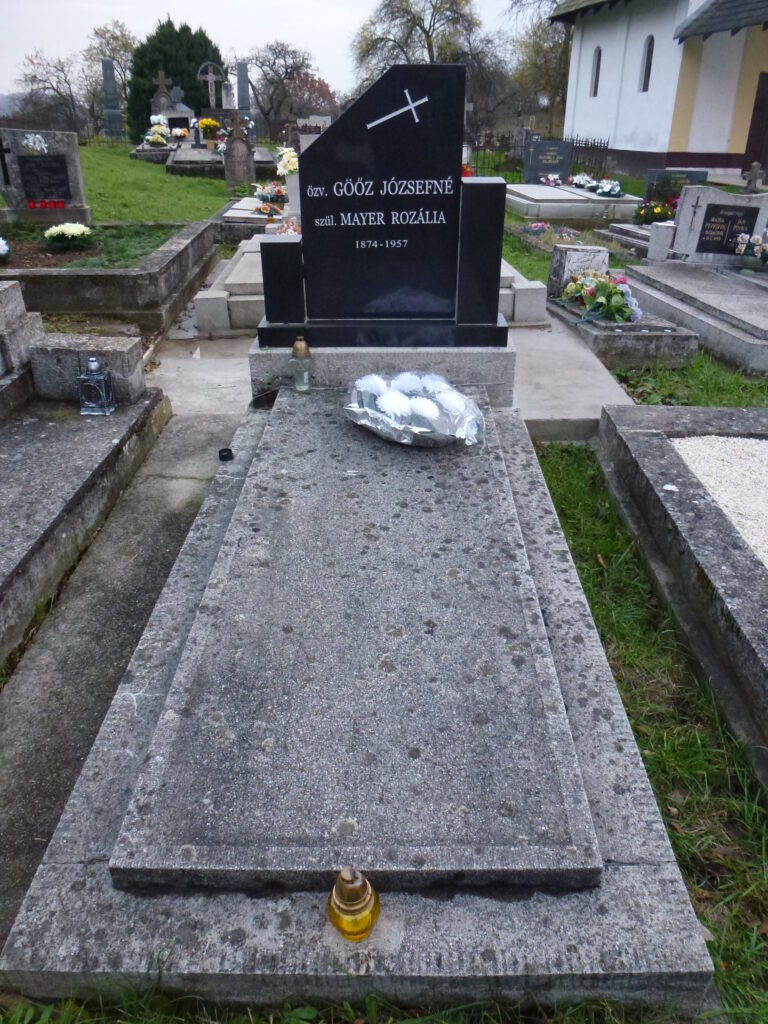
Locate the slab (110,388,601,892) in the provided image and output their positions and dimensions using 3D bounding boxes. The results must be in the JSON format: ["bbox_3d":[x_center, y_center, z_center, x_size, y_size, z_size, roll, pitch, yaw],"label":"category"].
[{"bbox_3d":[-0.025,0.069,1.906,0.740,0.057,1.841,1,32,1],"label":"slab"}]

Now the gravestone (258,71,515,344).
[{"bbox_3d":[-0.005,-1.112,2.753,0.965,0.944,0.230,0,28,1],"label":"gravestone"}]

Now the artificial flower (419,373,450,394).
[{"bbox_3d":[0.173,-0.448,2.586,0.112,0.058,0.112,5,31,-1],"label":"artificial flower"}]

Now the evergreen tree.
[{"bbox_3d":[-5.564,-11.557,19.925,2.694,2.914,2.560,0,27,0],"label":"evergreen tree"}]

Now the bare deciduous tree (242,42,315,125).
[{"bbox_3d":[-5.264,-20.567,36.769,4.100,4.700,4.000,0,28,1],"label":"bare deciduous tree"}]

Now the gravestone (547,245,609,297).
[{"bbox_3d":[1.111,-1.369,4.218,0.255,0.275,0.260,-2,27,-4],"label":"gravestone"}]

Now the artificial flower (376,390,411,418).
[{"bbox_3d":[0.030,-0.357,2.456,0.112,0.058,0.112,-6,47,4],"label":"artificial flower"}]

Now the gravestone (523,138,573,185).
[{"bbox_3d":[2.529,-5.430,11.494,0.709,0.645,0.130,0,28,1],"label":"gravestone"}]

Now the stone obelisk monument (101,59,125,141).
[{"bbox_3d":[-7.686,-11.703,20.973,0.530,1.982,0.500,0,27,0],"label":"stone obelisk monument"}]

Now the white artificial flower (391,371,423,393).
[{"bbox_3d":[0.074,-0.428,2.425,0.100,0.055,0.100,0,27,0],"label":"white artificial flower"}]

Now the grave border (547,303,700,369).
[{"bbox_3d":[1.226,-0.966,3.934,0.480,0.170,0.900,-2,27,-4],"label":"grave border"}]

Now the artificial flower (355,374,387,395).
[{"bbox_3d":[-0.047,-0.445,2.592,0.112,0.058,0.112,-10,30,6],"label":"artificial flower"}]

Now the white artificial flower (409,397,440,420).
[{"bbox_3d":[0.124,-0.316,2.256,0.100,0.055,0.100,0,27,0],"label":"white artificial flower"}]

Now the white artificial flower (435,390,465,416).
[{"bbox_3d":[0.225,-0.366,2.469,0.112,0.058,0.112,15,35,-6],"label":"white artificial flower"}]

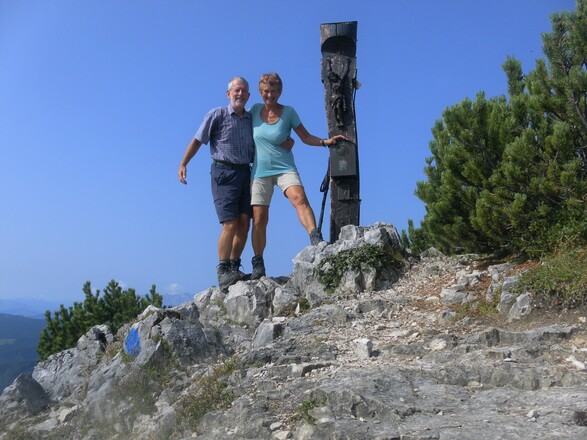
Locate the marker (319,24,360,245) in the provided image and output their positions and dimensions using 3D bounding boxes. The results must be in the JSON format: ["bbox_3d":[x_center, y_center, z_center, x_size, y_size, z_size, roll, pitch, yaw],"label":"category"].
[{"bbox_3d":[0.401,-0.745,5.008,0.300,1.936,0.260,-2,-7,6],"label":"marker"}]

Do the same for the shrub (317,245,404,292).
[{"bbox_3d":[0.511,0.366,4.489,0.658,0.332,0.380,0,-7,0],"label":"shrub"}]

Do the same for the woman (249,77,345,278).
[{"bbox_3d":[0.029,-0.382,4.863,0.779,1.683,0.420,0,-7,0],"label":"woman"}]

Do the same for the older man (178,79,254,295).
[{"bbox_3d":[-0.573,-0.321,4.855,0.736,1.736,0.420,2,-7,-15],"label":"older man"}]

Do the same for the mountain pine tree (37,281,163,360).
[{"bbox_3d":[-1.988,1.088,6.113,1.319,0.904,1.200,0,-7,0],"label":"mountain pine tree"}]

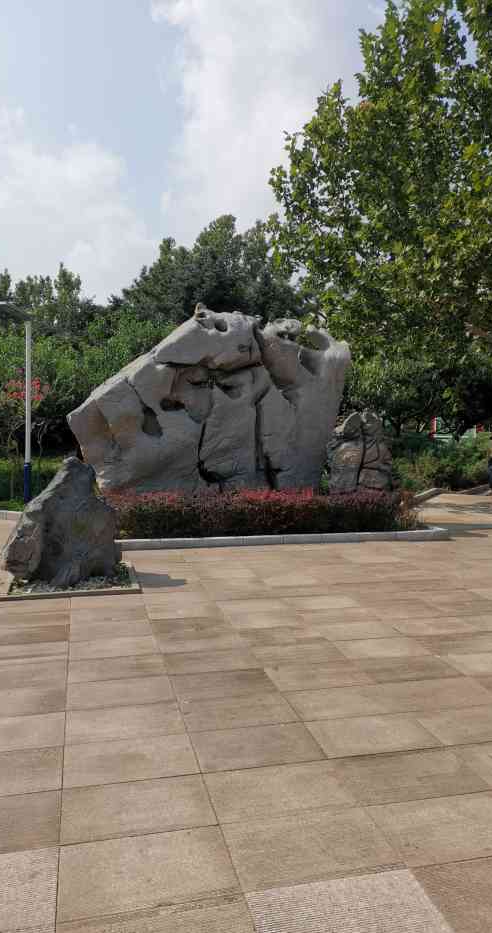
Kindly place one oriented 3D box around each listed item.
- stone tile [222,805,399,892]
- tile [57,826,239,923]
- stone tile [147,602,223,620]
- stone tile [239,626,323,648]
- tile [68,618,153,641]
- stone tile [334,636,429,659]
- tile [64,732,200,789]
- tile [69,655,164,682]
[{"bbox_3d":[0.247,1.505,2.743,0.633,0.040,0.423,-1,4,-13],"label":"stone tile"},{"bbox_3d":[-0.355,1.456,2.504,0.614,0.030,0.415,-1,4,-13],"label":"tile"},{"bbox_3d":[-0.518,1.225,5.868,0.614,0.030,0.415,-1,4,-13],"label":"stone tile"},{"bbox_3d":[0.263,1.240,5.068,0.600,0.050,0.400,-1,4,-13],"label":"stone tile"},{"bbox_3d":[-1.050,1.296,5.470,0.633,0.040,0.423,-1,4,-13],"label":"tile"},{"bbox_3d":[0.955,1.302,4.937,0.607,0.040,0.406,0,4,-13],"label":"stone tile"},{"bbox_3d":[-0.533,1.369,3.238,0.600,0.050,0.400,-1,4,-13],"label":"tile"},{"bbox_3d":[-0.833,1.317,4.511,0.607,0.040,0.406,0,4,-13],"label":"tile"}]

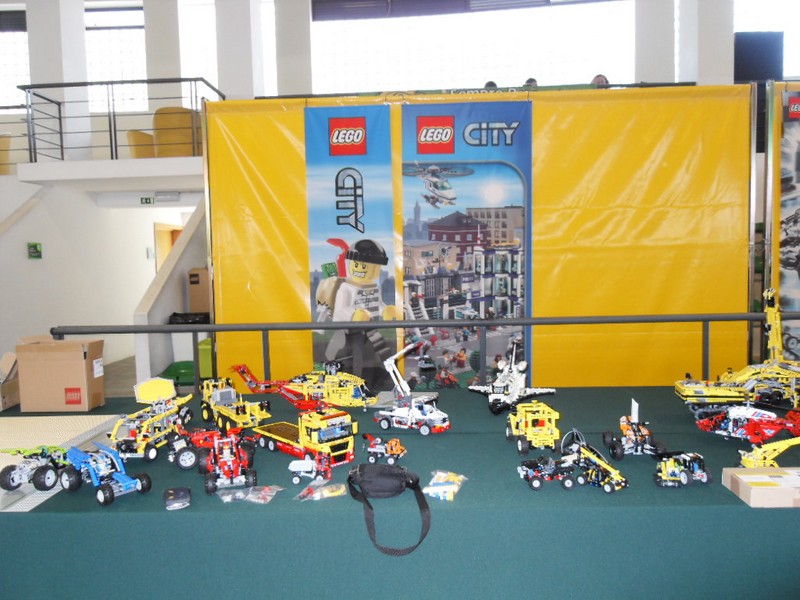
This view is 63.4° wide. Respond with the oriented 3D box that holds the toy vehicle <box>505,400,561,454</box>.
[{"bbox_3d":[0.435,0.417,2.132,0.130,0.135,0.230,-2,3,-4],"label":"toy vehicle"}]

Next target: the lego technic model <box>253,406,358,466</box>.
[{"bbox_3d":[-0.331,0.439,2.220,0.153,0.164,0.409,-5,6,-43],"label":"lego technic model"}]

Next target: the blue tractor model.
[{"bbox_3d":[-0.809,0.469,1.788,0.245,0.128,0.140,1,4,39],"label":"blue tractor model"}]

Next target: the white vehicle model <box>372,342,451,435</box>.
[{"bbox_3d":[0.043,0.330,2.463,0.281,0.329,0.102,1,5,32],"label":"white vehicle model"}]

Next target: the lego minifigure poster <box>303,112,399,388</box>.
[{"bbox_3d":[-0.293,-0.222,3.921,0.510,1.880,0.020,-1,3,2],"label":"lego minifigure poster"}]

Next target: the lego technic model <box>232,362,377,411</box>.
[{"bbox_3d":[-0.400,0.383,2.825,0.644,0.189,0.194,0,4,16],"label":"lego technic model"}]

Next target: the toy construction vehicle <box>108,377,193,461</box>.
[{"bbox_3d":[-0.896,0.402,2.370,0.158,0.240,0.429,-1,4,-2],"label":"toy construction vehicle"}]

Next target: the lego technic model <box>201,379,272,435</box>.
[{"bbox_3d":[-0.667,0.417,2.596,0.164,0.167,0.399,-4,5,-33],"label":"lego technic model"}]

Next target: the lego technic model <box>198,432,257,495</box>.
[{"bbox_3d":[-0.531,0.478,1.992,0.164,0.128,0.256,-3,4,-17],"label":"lego technic model"}]

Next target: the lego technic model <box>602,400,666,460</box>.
[{"bbox_3d":[0.728,0.404,2.038,0.162,0.160,0.210,-1,3,5],"label":"lego technic model"}]

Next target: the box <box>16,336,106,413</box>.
[{"bbox_3d":[-1.501,0.333,2.885,0.303,0.300,0.155,-1,3,4],"label":"box"}]

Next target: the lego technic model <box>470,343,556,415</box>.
[{"bbox_3d":[0.467,0.331,2.817,0.378,0.256,0.419,0,4,19],"label":"lego technic model"}]

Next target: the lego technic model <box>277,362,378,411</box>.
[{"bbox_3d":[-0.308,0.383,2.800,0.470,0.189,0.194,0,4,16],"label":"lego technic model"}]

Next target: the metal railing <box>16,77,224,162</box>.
[{"bbox_3d":[-3.768,-2.378,8.979,2.496,1.020,0.950,-1,3,4],"label":"metal railing"}]

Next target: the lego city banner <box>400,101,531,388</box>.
[{"bbox_3d":[0.415,-0.233,3.893,0.771,1.880,0.020,-1,3,2],"label":"lego city banner"}]

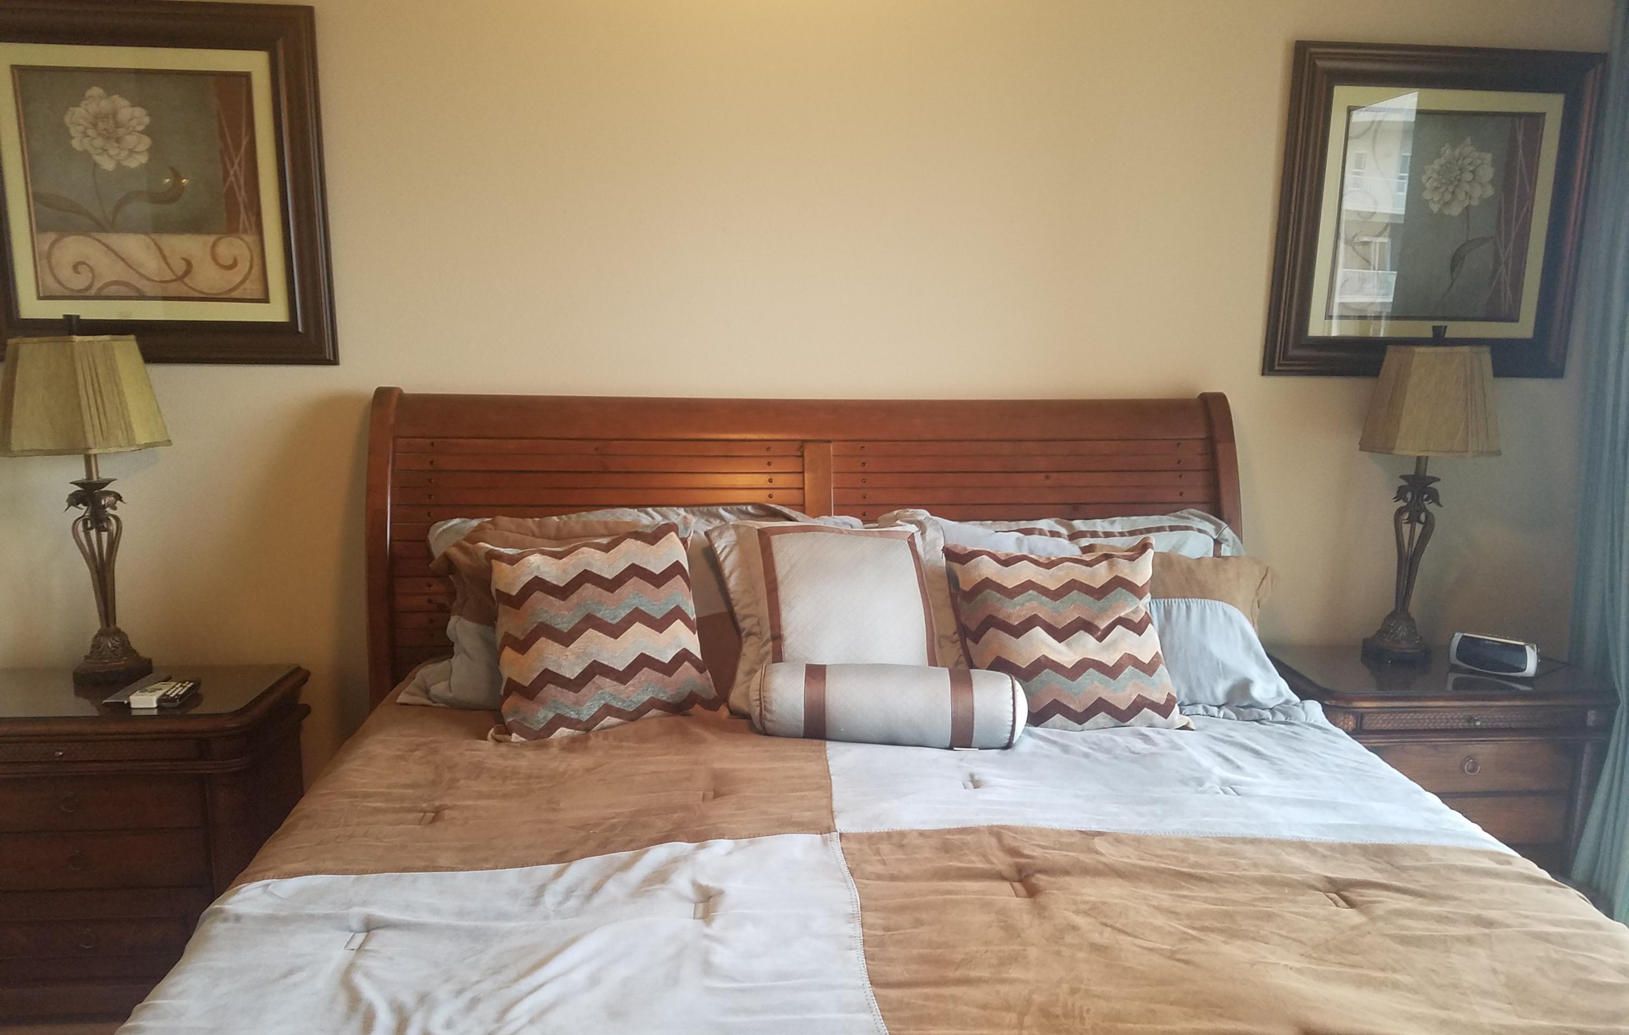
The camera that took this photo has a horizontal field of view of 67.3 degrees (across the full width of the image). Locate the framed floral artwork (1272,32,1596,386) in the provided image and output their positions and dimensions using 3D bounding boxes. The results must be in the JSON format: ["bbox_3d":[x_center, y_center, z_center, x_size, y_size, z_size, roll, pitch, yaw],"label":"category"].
[{"bbox_3d":[1.528,-0.742,3.008,0.793,0.787,0.040,0,12,-5],"label":"framed floral artwork"}]

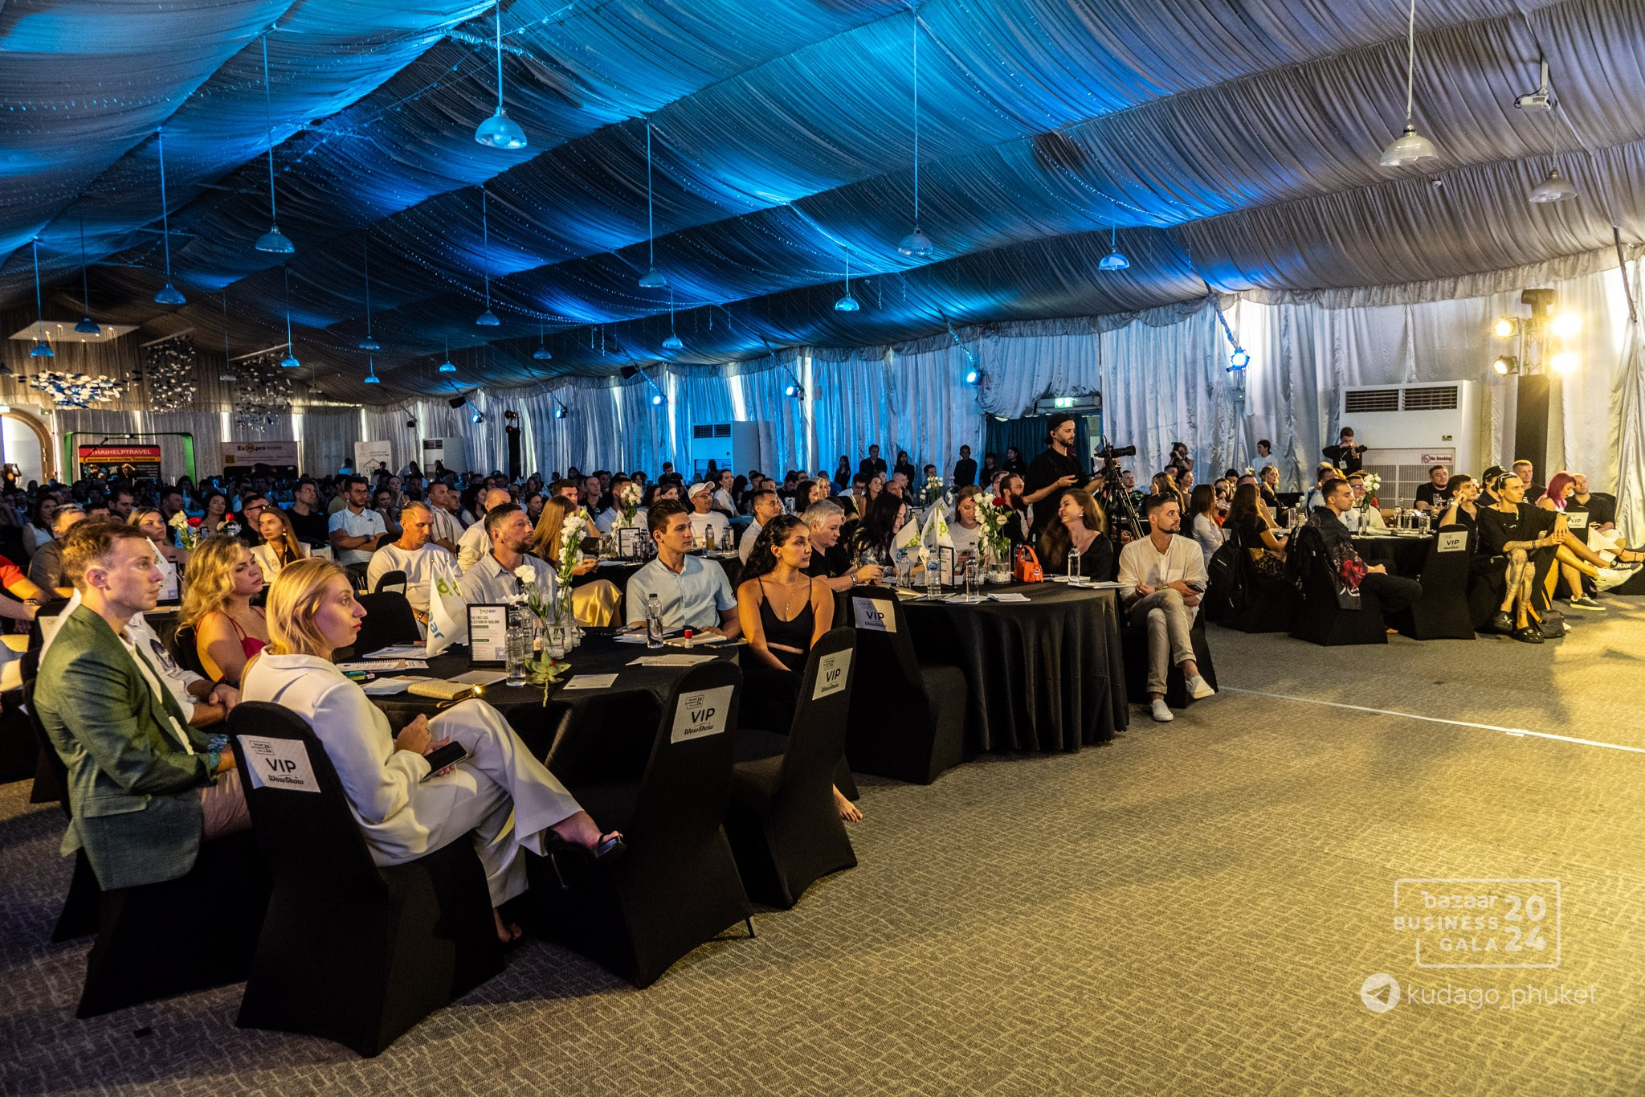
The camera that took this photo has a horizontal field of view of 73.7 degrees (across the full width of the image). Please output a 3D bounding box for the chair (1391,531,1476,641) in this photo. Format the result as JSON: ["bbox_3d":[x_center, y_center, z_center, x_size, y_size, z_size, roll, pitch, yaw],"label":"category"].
[{"bbox_3d":[5.170,0.263,9.268,0.460,0.935,0.580,0,5,4],"label":"chair"}]

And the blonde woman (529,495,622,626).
[{"bbox_3d":[-1.657,0.282,7.442,0.750,1.300,0.500,-2,5,-15],"label":"blonde woman"}]

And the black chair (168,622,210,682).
[{"bbox_3d":[-2.249,0.753,4.434,0.580,0.935,0.460,-1,5,-5],"label":"black chair"}]

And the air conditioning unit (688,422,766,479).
[{"bbox_3d":[-2.170,-1.636,24.421,0.720,2.320,1.450,-5,6,-41],"label":"air conditioning unit"}]

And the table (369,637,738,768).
[{"bbox_3d":[-1.080,0.798,4.182,1.580,0.756,1.580,-1,4,0],"label":"table"}]

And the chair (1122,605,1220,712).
[{"bbox_3d":[2.168,0.474,6.893,0.470,0.906,0.570,2,6,34],"label":"chair"}]

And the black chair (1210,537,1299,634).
[{"bbox_3d":[3.769,0.236,9.547,0.570,0.906,0.470,-3,5,-25],"label":"black chair"}]

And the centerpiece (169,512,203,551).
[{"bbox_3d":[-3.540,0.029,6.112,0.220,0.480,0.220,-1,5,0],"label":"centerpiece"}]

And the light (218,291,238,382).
[{"bbox_3d":[-15.302,-5.490,28.166,0.370,2.340,0.370,-1,5,0],"label":"light"}]

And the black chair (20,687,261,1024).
[{"bbox_3d":[-1.954,0.798,3.258,0.570,0.920,0.450,-3,5,-30],"label":"black chair"}]

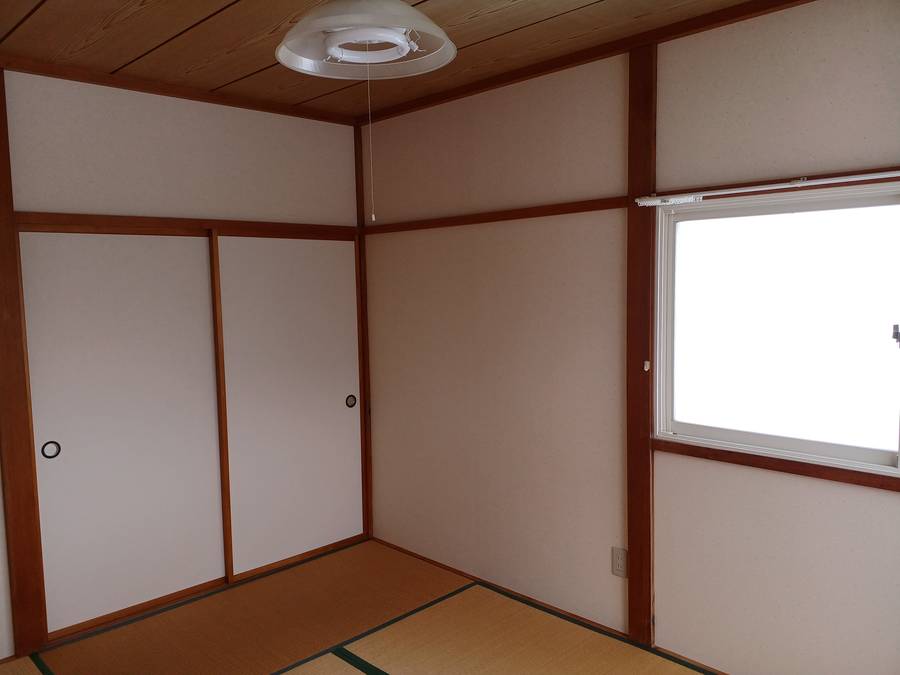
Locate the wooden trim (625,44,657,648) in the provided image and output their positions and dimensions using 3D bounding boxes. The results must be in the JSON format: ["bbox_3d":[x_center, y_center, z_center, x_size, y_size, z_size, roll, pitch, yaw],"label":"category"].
[{"bbox_3d":[0.780,0.087,2.832,0.065,2.433,0.102,-6,6,-44],"label":"wooden trim"}]

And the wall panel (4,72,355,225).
[{"bbox_3d":[-1.180,-0.856,3.450,1.720,0.569,0.050,-6,6,-44],"label":"wall panel"}]

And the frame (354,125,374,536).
[{"bbox_3d":[-0.516,0.004,4.144,0.060,2.437,0.060,-6,6,-44],"label":"frame"}]

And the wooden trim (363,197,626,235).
[{"bbox_3d":[0.120,-0.580,3.446,0.045,0.050,1.742,-6,6,-44],"label":"wooden trim"}]

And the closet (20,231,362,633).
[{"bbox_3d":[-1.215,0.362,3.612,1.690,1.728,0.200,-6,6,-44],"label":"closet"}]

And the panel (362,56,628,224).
[{"bbox_3d":[0.124,-0.885,3.436,0.050,0.563,1.753,-6,6,-44],"label":"panel"}]

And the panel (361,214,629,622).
[{"bbox_3d":[0.150,0.334,3.533,0.050,1.790,1.742,-6,6,-44],"label":"panel"}]

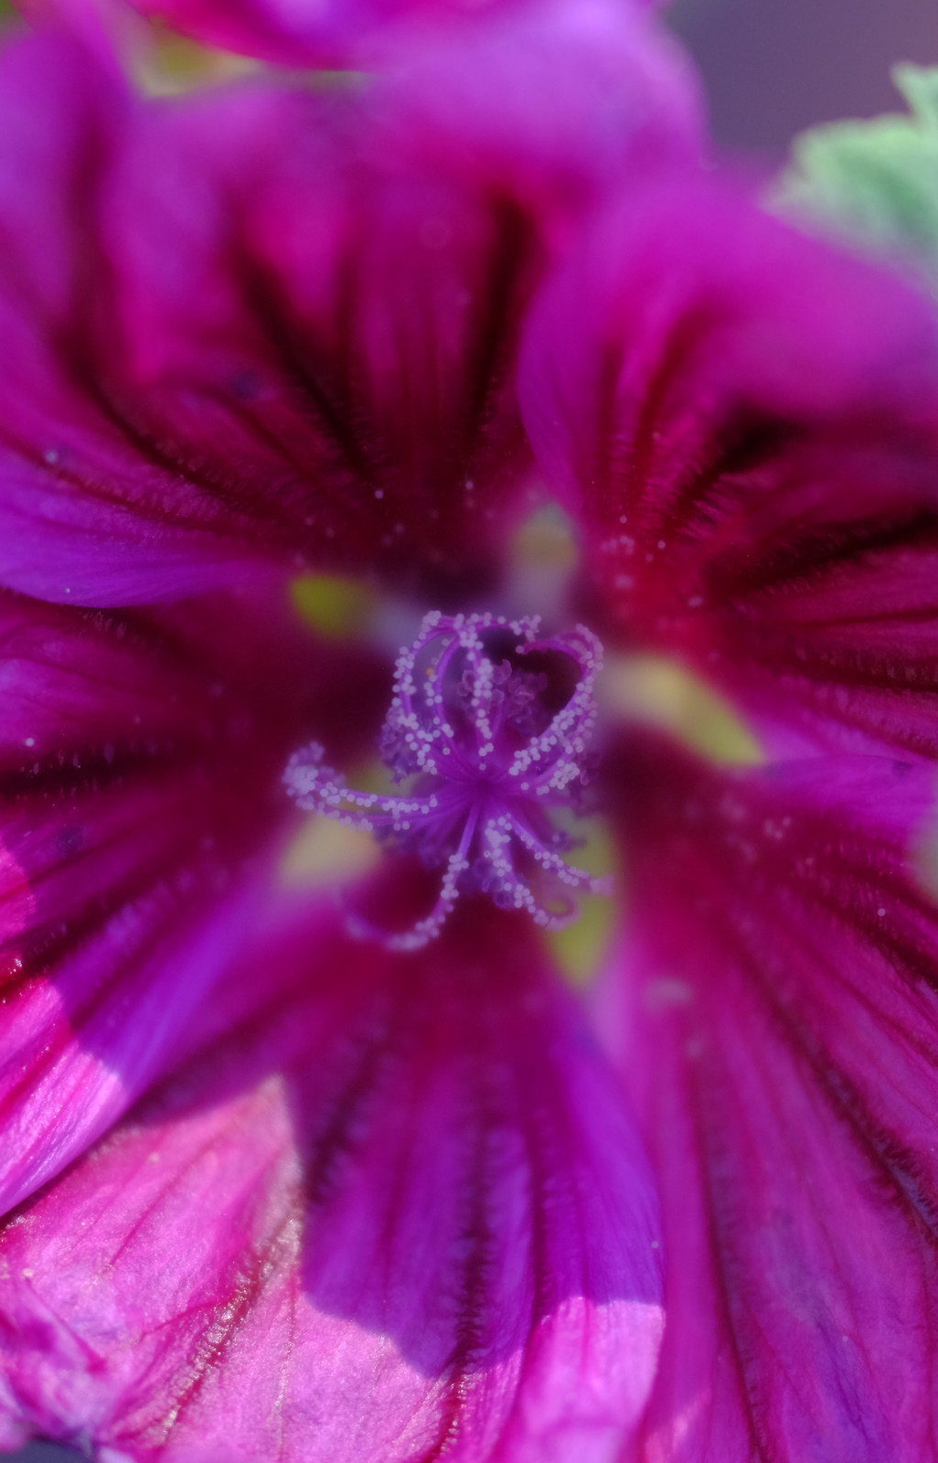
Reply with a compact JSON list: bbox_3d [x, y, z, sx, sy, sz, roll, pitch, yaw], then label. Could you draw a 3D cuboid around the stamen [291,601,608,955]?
[{"bbox_3d":[-0.001,0.002,0.171,0.012,0.012,0.010,0,14,0],"label":"stamen"}]

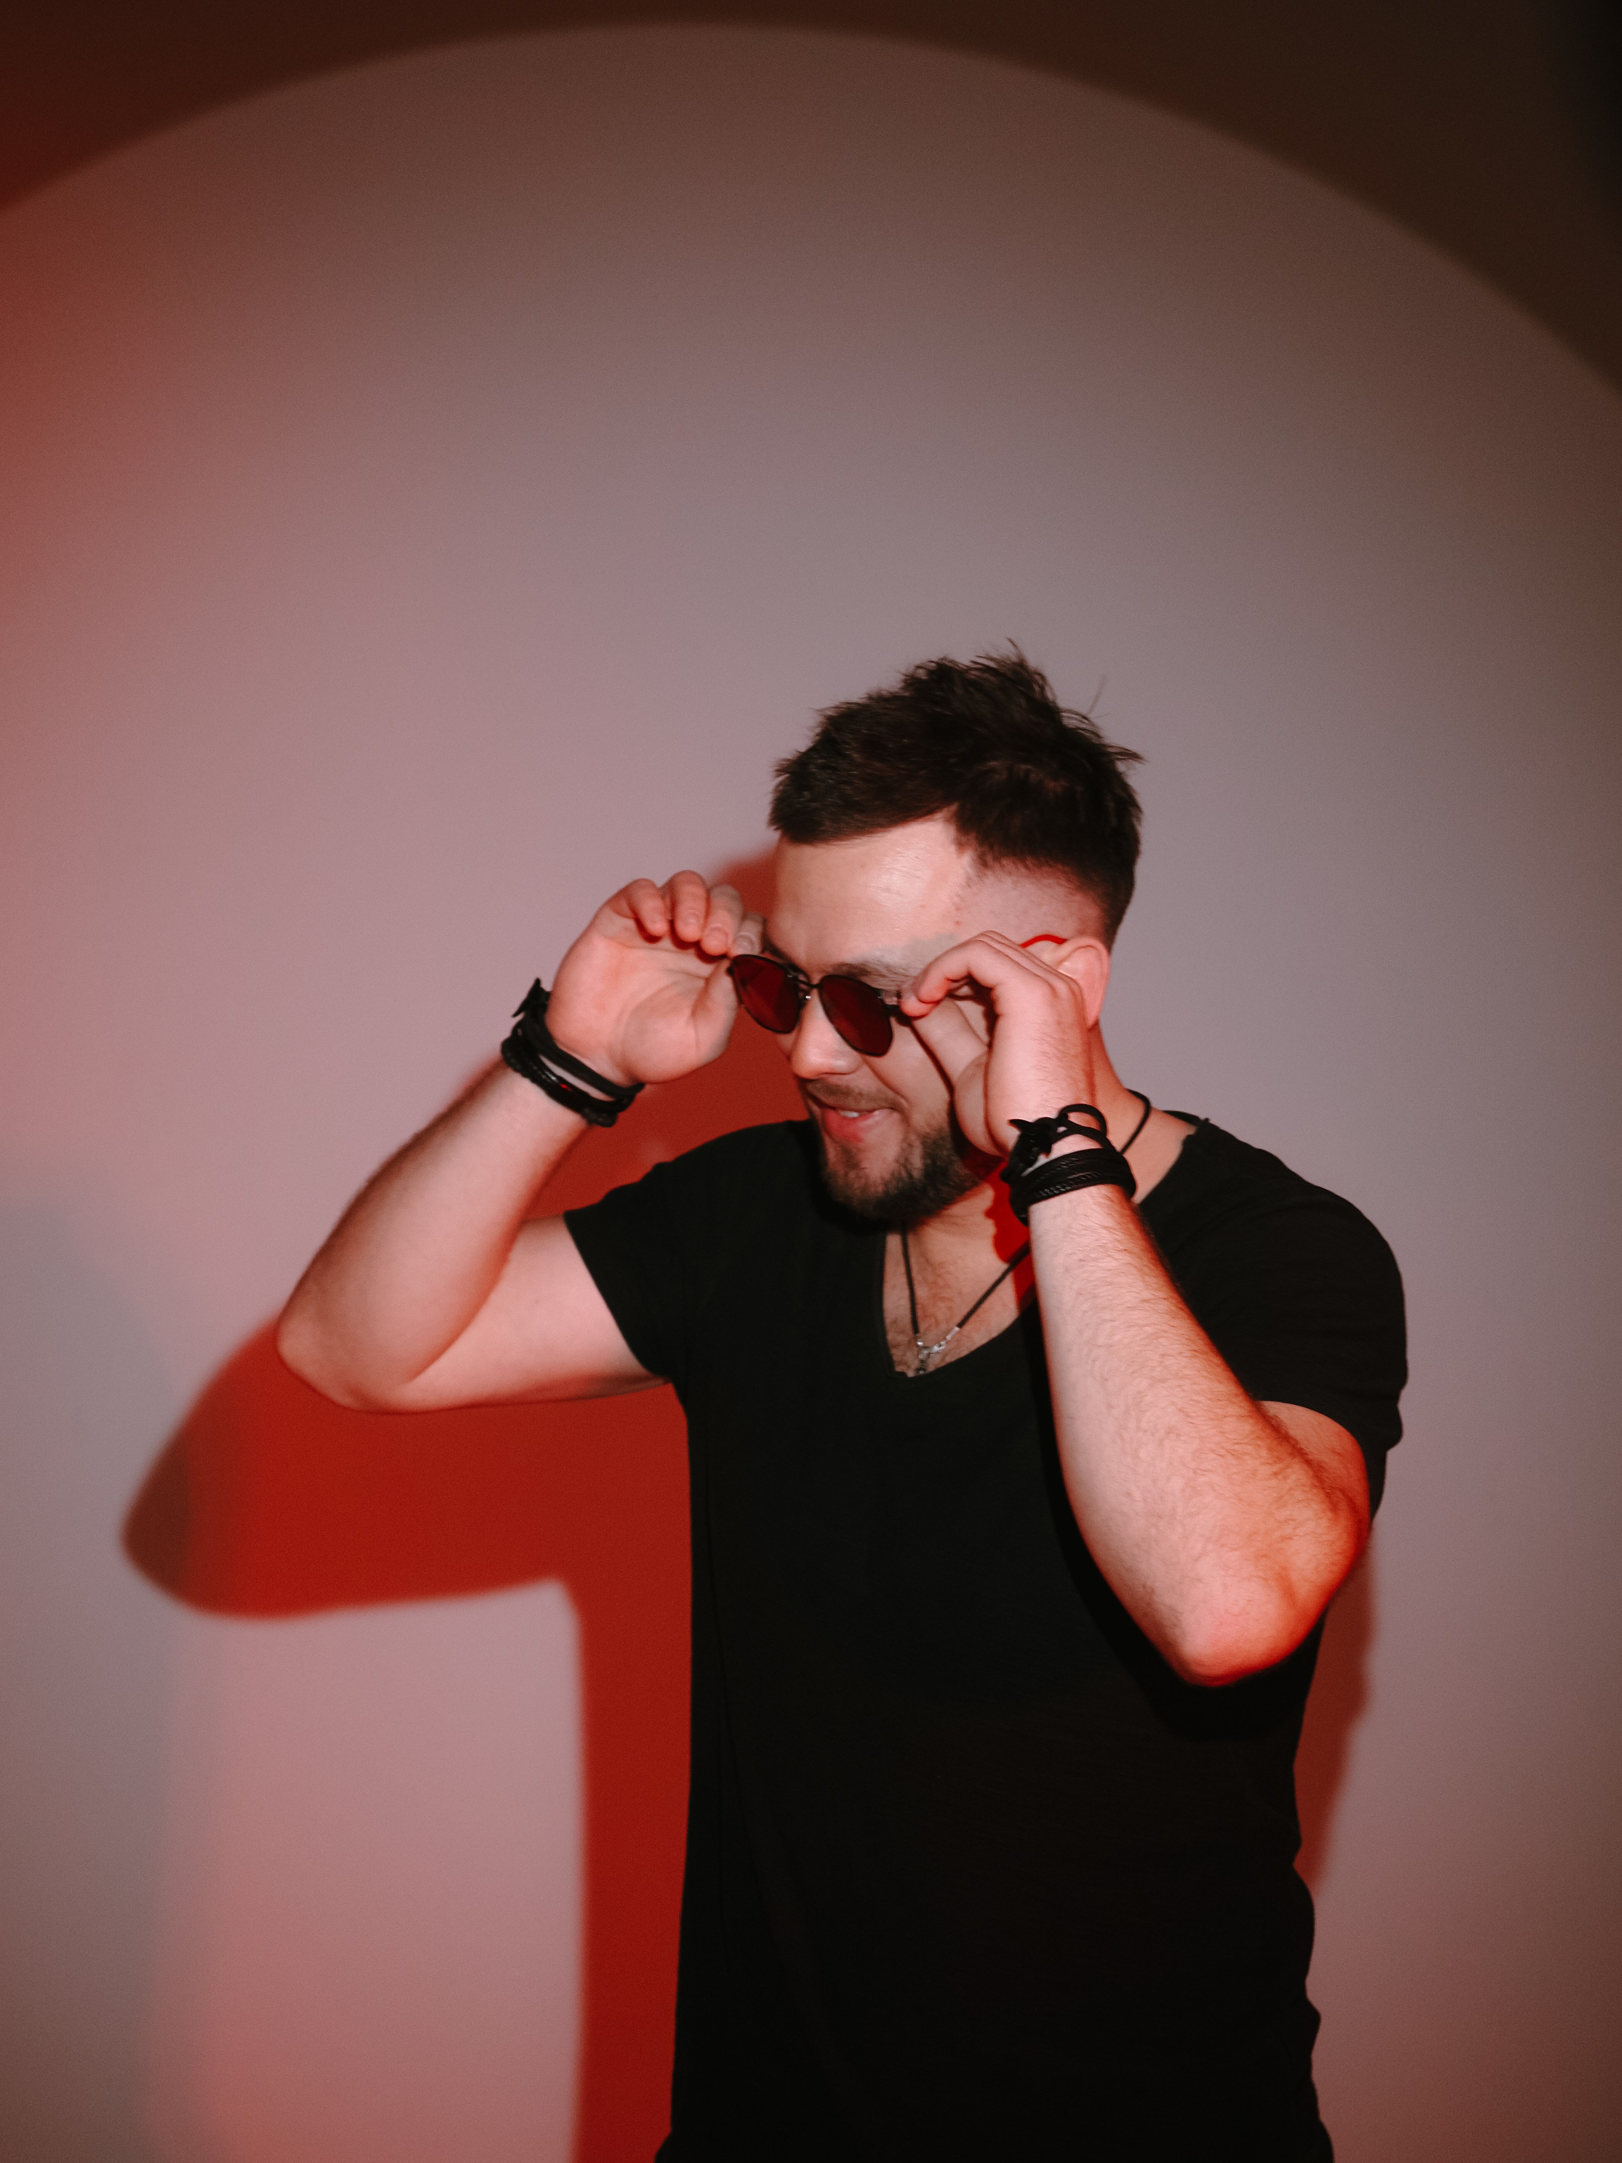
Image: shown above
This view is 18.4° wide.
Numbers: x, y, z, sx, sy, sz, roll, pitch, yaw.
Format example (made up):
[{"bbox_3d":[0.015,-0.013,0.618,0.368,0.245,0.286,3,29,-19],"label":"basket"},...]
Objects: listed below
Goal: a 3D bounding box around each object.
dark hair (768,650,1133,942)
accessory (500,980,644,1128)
[{"bbox_3d":[0.072,-0.141,2.480,0.195,0.150,0.165,-28,26,-35],"label":"dark hair"},{"bbox_3d":[-0.122,-0.013,2.540,0.073,0.038,0.058,41,24,0],"label":"accessory"}]

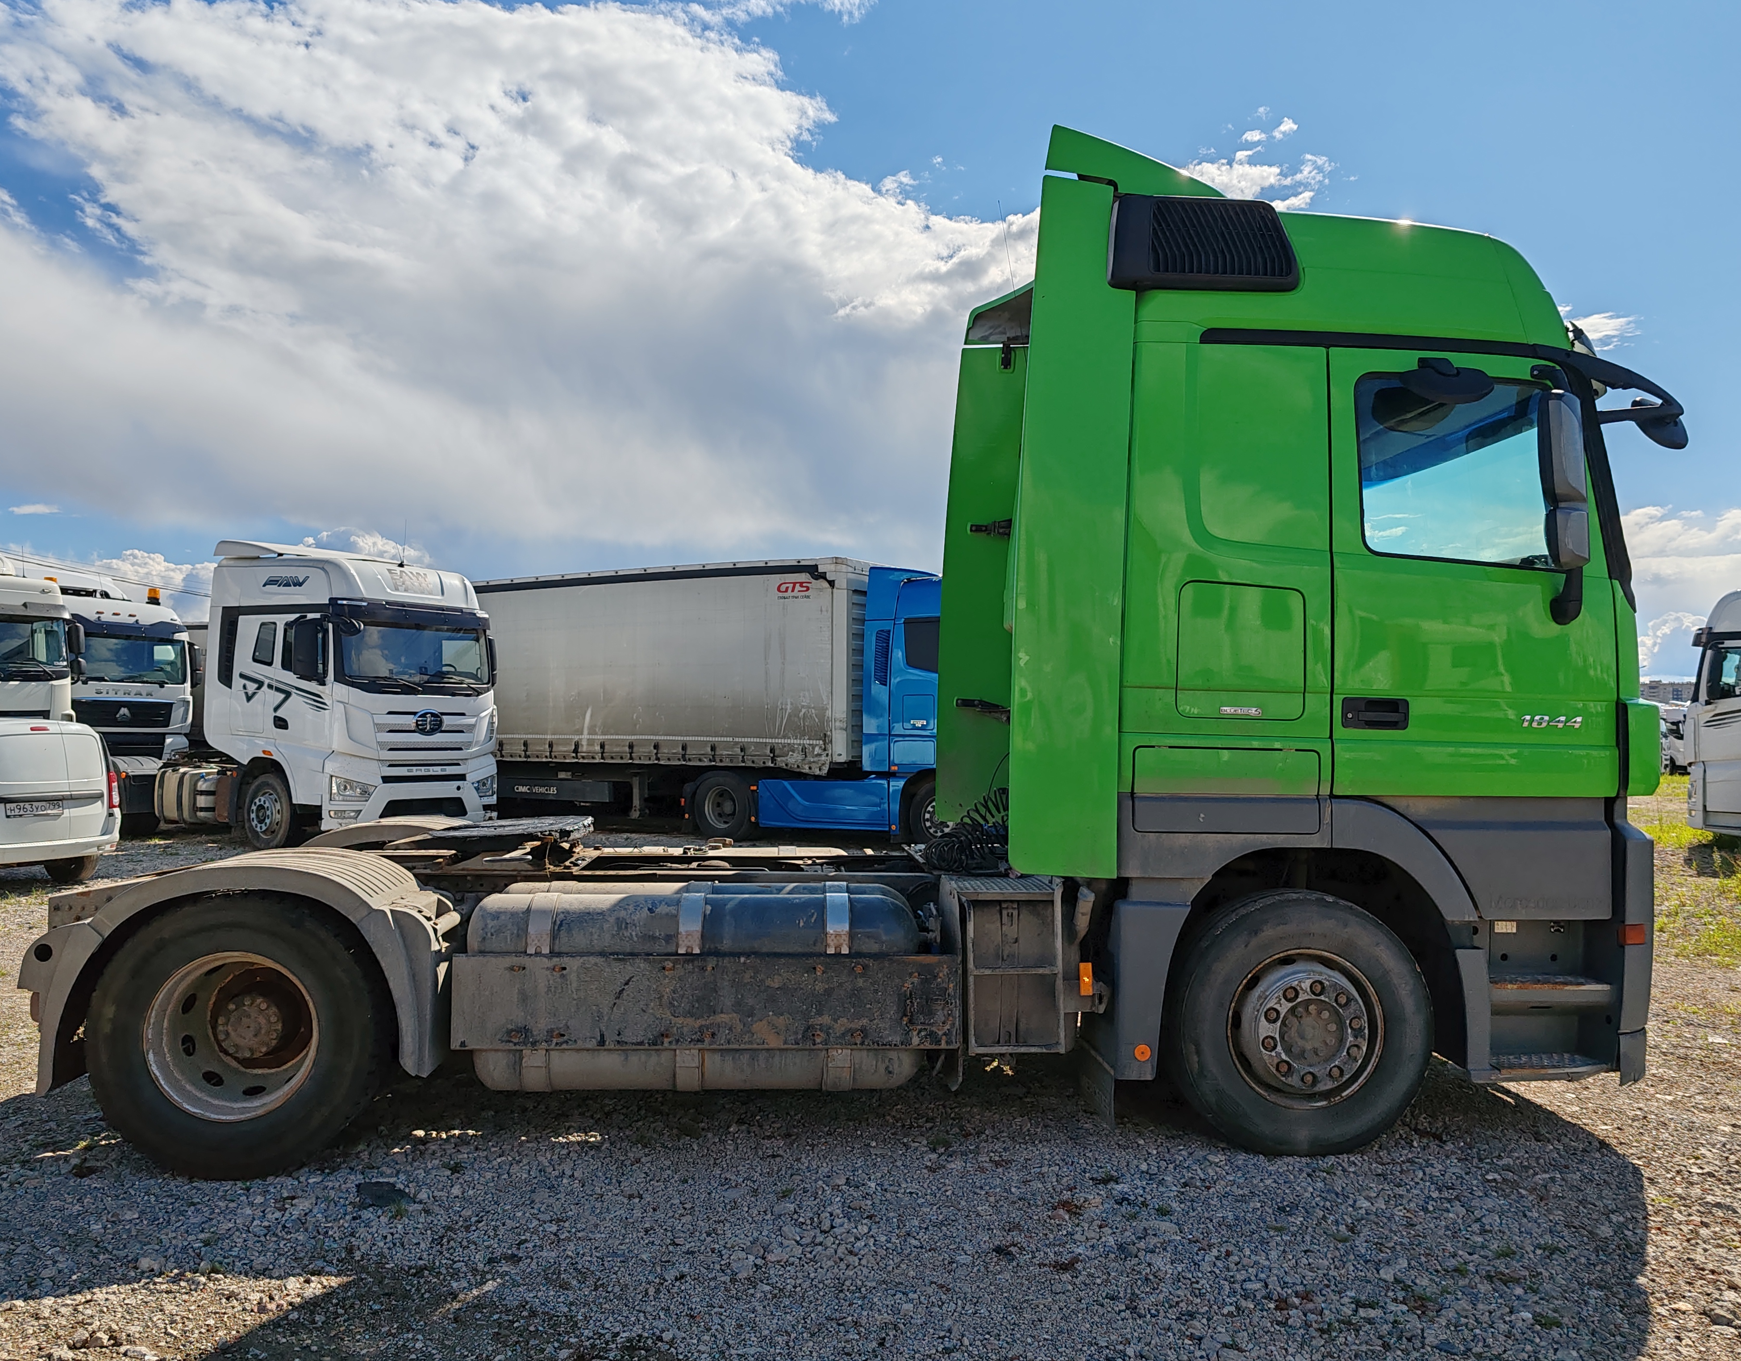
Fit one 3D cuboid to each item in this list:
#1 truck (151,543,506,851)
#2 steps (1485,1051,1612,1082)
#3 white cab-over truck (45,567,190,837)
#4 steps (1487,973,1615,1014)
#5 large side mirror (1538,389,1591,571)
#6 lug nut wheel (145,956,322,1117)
[{"bbox_3d":[-8.055,0.170,19.330,5.900,3.900,2.600,-1,-2,33],"label":"truck"},{"bbox_3d":[2.520,1.462,5.340,0.480,0.065,0.210,0,-1,-4],"label":"steps"},{"bbox_3d":[-14.710,0.340,24.350,6.200,3.750,2.600,-1,-2,30],"label":"white cab-over truck"},{"bbox_3d":[2.550,1.205,5.420,0.480,0.110,0.210,0,-1,-4],"label":"steps"},{"bbox_3d":[2.498,-0.721,5.090,0.170,0.650,0.260,0,-2,26],"label":"large side mirror"},{"bbox_3d":[-2.271,1.263,5.130,0.605,0.605,0.250,0,-1,-4],"label":"lug nut wheel"}]

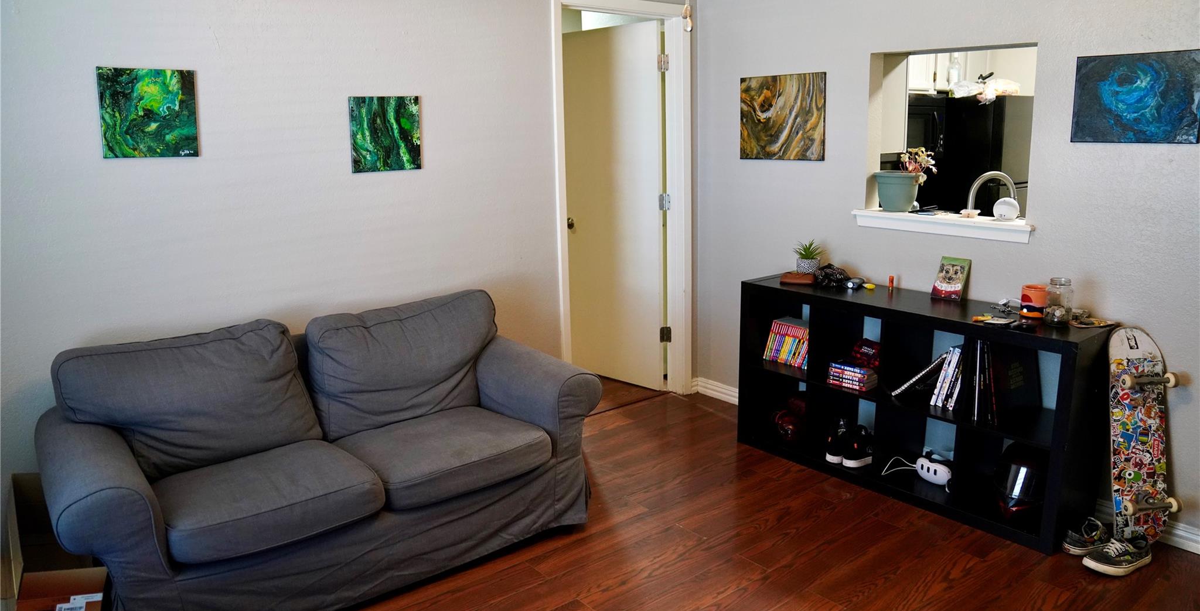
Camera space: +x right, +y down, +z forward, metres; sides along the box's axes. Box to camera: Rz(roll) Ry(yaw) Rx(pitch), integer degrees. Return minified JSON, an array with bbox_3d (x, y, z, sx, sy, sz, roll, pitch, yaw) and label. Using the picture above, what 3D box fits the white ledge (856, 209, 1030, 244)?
[{"bbox_3d":[1.469,-0.348,3.442,0.160,0.078,0.830,-11,16,-38],"label":"white ledge"}]

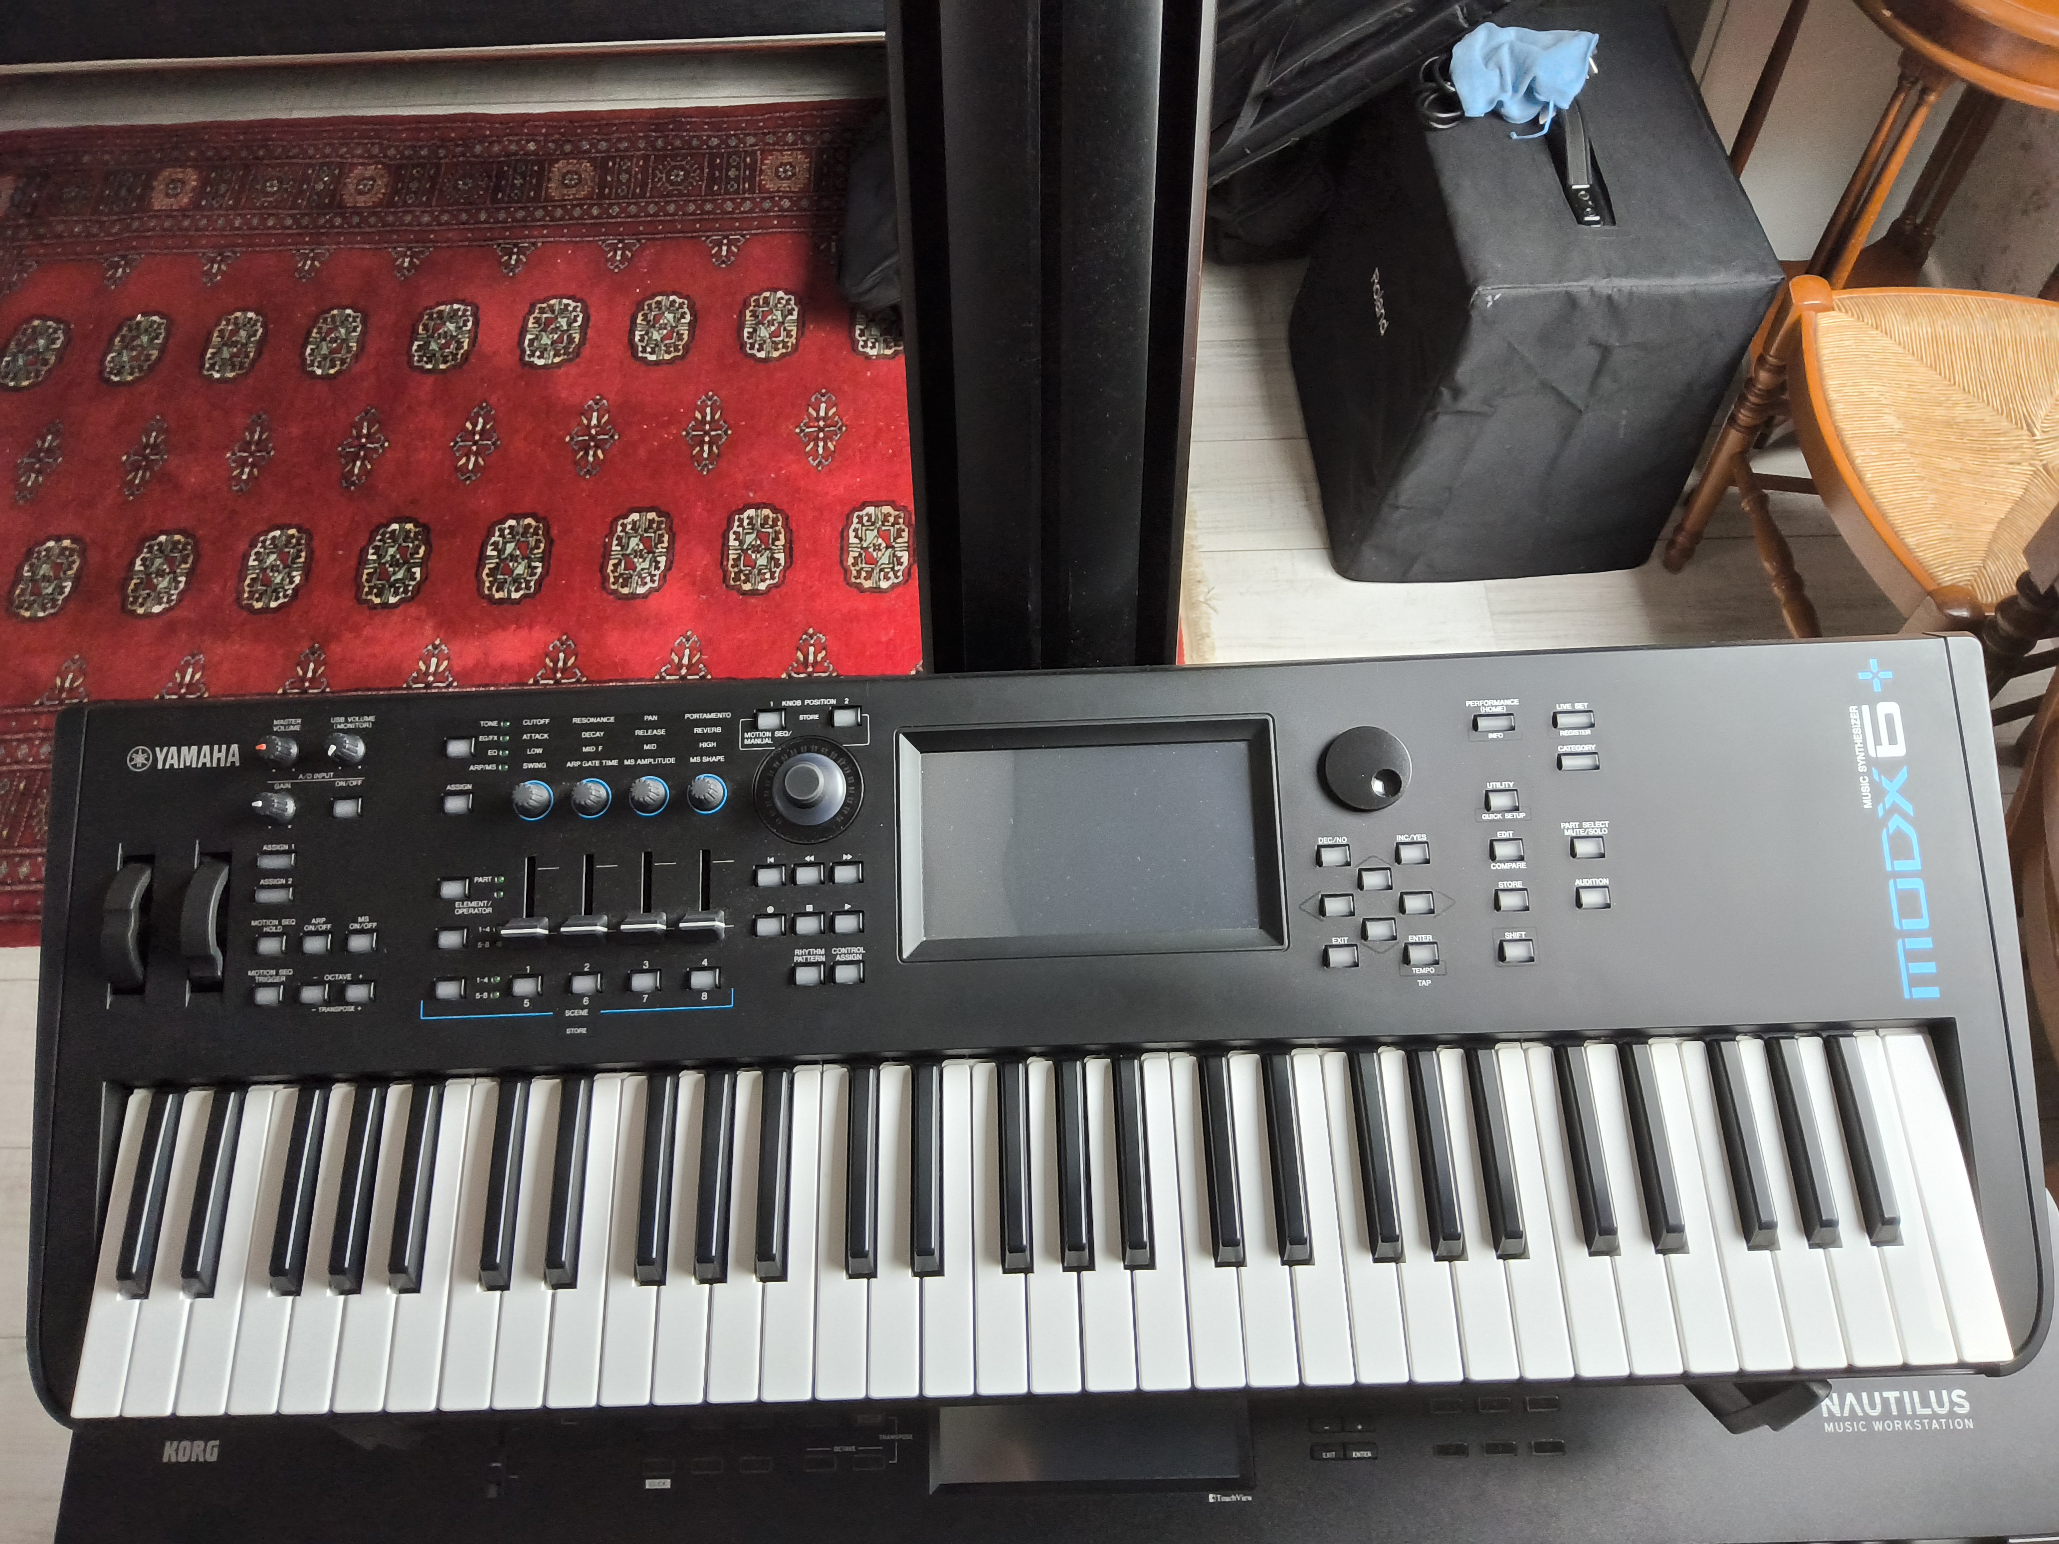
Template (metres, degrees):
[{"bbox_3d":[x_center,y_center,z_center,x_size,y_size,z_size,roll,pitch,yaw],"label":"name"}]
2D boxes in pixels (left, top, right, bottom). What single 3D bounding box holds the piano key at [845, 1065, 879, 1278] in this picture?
[{"bbox_3d":[-0.076,0.181,0.676,0.013,0.011,0.094,-2,69,1],"label":"piano key"}]

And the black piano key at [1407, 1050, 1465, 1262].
[{"bbox_3d":[0.184,0.171,0.670,0.013,0.013,0.093,-2,68,1],"label":"black piano key"}]

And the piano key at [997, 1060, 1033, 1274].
[{"bbox_3d":[-0.006,0.178,0.674,0.013,0.013,0.093,-2,68,1],"label":"piano key"}]

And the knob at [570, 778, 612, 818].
[{"bbox_3d":[-0.210,0.012,0.706,0.018,0.014,0.018,-2,78,1],"label":"knob"}]

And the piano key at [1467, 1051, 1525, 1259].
[{"bbox_3d":[0.212,0.170,0.671,0.013,0.012,0.093,-2,68,1],"label":"piano key"}]

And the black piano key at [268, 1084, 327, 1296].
[{"bbox_3d":[-0.336,0.191,0.681,0.013,0.011,0.094,-2,69,1],"label":"black piano key"}]

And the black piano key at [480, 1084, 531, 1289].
[{"bbox_3d":[-0.241,0.187,0.680,0.013,0.012,0.093,-2,68,1],"label":"black piano key"}]

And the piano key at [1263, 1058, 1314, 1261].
[{"bbox_3d":[0.118,0.175,0.673,0.013,0.013,0.091,-2,68,1],"label":"piano key"}]

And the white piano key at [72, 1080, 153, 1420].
[{"bbox_3d":[-0.412,0.221,0.687,0.022,0.020,0.146,-2,68,1],"label":"white piano key"}]

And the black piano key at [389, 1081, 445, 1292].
[{"bbox_3d":[-0.281,0.189,0.679,0.013,0.013,0.094,-2,68,1],"label":"black piano key"}]

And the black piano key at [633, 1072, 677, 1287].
[{"bbox_3d":[-0.170,0.184,0.679,0.013,0.012,0.093,-2,68,1],"label":"black piano key"}]

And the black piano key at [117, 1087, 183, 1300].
[{"bbox_3d":[-0.405,0.193,0.682,0.013,0.011,0.094,-2,69,1],"label":"black piano key"}]

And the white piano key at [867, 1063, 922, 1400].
[{"bbox_3d":[-0.060,0.208,0.679,0.023,0.019,0.144,-2,68,1],"label":"white piano key"}]

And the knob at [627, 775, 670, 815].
[{"bbox_3d":[-0.178,0.010,0.690,0.018,0.015,0.018,-2,79,1],"label":"knob"}]

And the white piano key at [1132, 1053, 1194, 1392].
[{"bbox_3d":[0.057,0.203,0.678,0.022,0.020,0.146,-2,68,1],"label":"white piano key"}]

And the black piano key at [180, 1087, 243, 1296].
[{"bbox_3d":[-0.375,0.192,0.682,0.013,0.012,0.093,-2,68,1],"label":"black piano key"}]

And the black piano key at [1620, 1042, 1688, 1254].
[{"bbox_3d":[0.283,0.167,0.670,0.013,0.011,0.094,-2,69,1],"label":"black piano key"}]

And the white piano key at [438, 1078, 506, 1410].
[{"bbox_3d":[-0.248,0.215,0.684,0.022,0.018,0.142,-2,68,1],"label":"white piano key"}]

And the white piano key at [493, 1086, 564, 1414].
[{"bbox_3d":[-0.225,0.214,0.684,0.022,0.020,0.146,-2,68,1],"label":"white piano key"}]

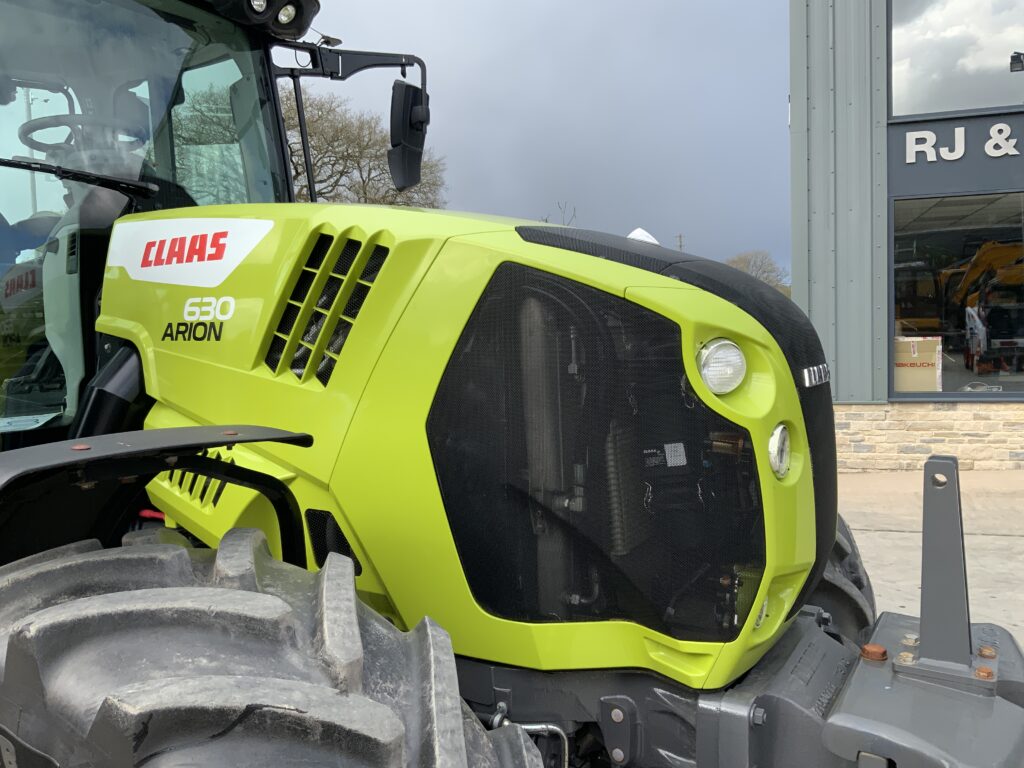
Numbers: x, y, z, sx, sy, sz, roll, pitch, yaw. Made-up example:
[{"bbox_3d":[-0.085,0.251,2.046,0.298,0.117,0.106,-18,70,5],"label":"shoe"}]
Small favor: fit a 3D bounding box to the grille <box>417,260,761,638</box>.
[{"bbox_3d":[0.124,0.097,1.500,0.620,0.640,0.080,0,-1,25],"label":"grille"}]

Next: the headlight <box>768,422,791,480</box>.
[{"bbox_3d":[0.422,0.107,1.388,0.045,0.090,0.088,-1,-1,32],"label":"headlight"}]

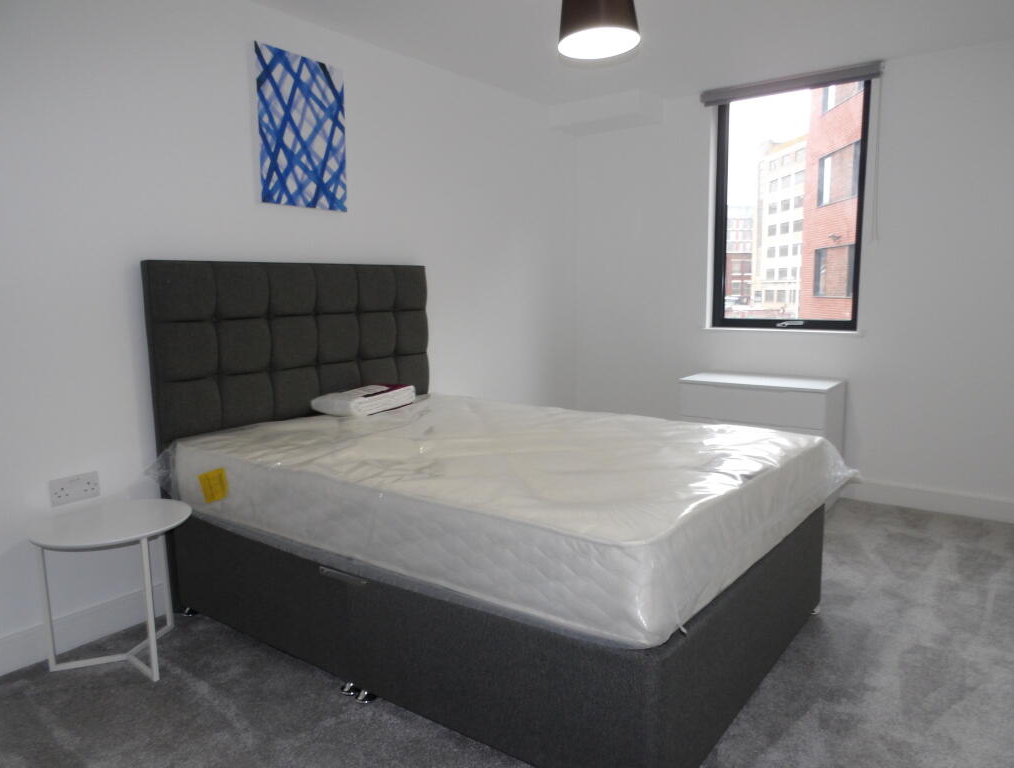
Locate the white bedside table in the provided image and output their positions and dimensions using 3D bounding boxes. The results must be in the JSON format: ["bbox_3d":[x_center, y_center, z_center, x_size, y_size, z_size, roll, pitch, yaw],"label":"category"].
[{"bbox_3d":[-1.217,0.654,2.239,0.453,0.465,0.453,5,9,37],"label":"white bedside table"}]

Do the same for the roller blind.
[{"bbox_3d":[1.494,-1.597,3.799,0.932,0.078,0.065,5,9,37],"label":"roller blind"}]

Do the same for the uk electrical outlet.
[{"bbox_3d":[-1.409,0.344,2.324,0.010,0.086,0.146,5,9,37],"label":"uk electrical outlet"}]

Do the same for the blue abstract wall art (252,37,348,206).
[{"bbox_3d":[-0.832,-1.036,2.930,0.021,0.603,0.416,5,9,37],"label":"blue abstract wall art"}]

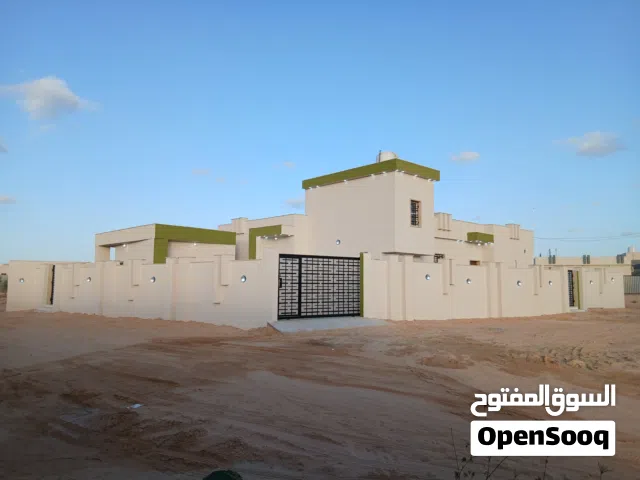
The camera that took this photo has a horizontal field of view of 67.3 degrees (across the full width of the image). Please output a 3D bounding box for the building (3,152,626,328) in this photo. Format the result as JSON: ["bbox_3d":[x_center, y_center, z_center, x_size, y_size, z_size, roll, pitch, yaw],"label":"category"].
[{"bbox_3d":[1.842,0.370,32.576,31.000,8.200,22.000,5,-7,-43],"label":"building"}]

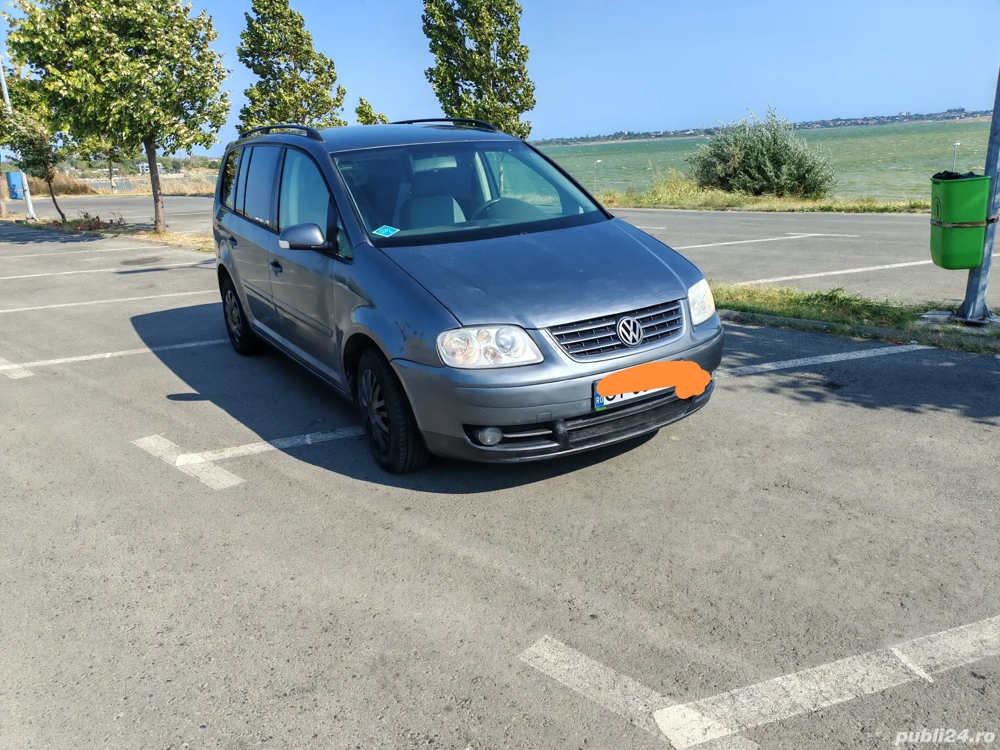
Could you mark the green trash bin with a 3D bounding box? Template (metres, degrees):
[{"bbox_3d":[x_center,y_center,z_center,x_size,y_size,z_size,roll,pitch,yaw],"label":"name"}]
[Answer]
[{"bbox_3d":[3.290,-1.095,5.620,0.290,0.635,0.360,-1,17,12],"label":"green trash bin"}]

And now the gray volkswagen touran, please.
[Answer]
[{"bbox_3d":[-0.576,-0.788,5.025,1.840,1.650,4.390,-13,20,-30],"label":"gray volkswagen touran"}]

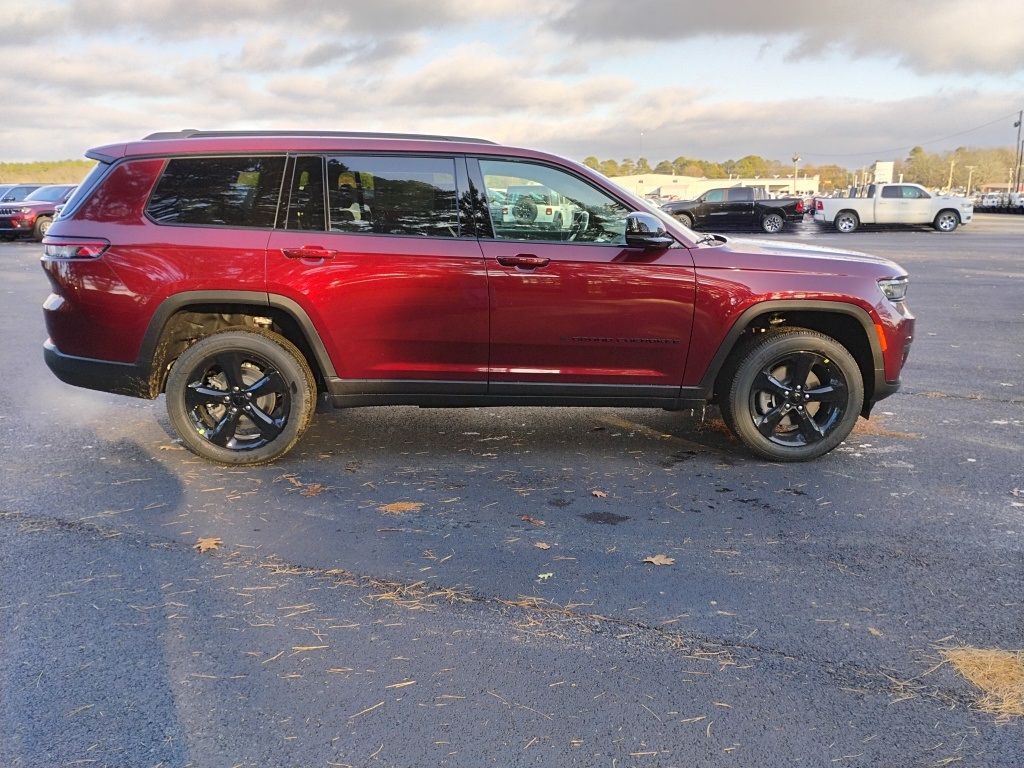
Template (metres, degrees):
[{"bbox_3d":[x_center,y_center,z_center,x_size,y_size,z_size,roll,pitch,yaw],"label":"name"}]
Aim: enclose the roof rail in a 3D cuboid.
[{"bbox_3d":[-1.033,-1.336,4.503,1.890,0.075,0.070,0,13,-4],"label":"roof rail"}]

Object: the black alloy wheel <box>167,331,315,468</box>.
[{"bbox_3d":[-1.479,0.069,4.571,0.770,0.770,0.265,0,13,-4],"label":"black alloy wheel"}]

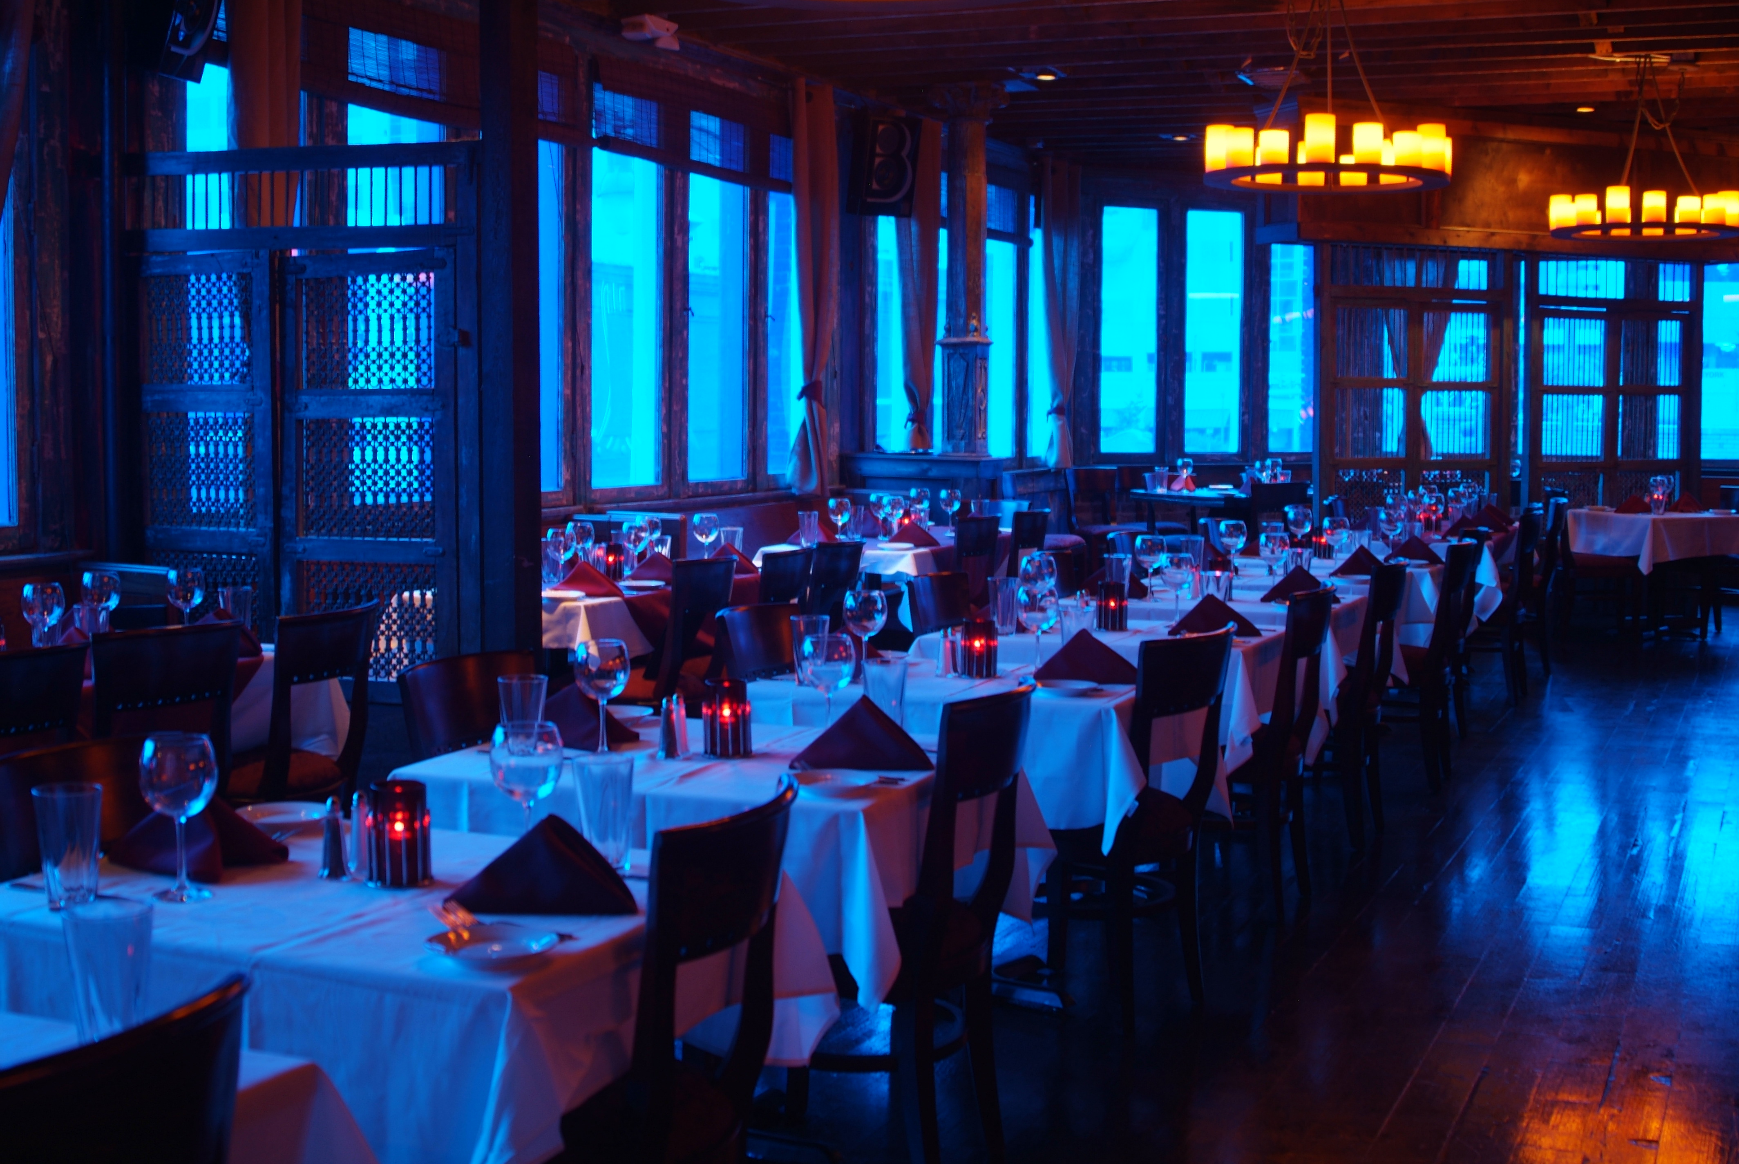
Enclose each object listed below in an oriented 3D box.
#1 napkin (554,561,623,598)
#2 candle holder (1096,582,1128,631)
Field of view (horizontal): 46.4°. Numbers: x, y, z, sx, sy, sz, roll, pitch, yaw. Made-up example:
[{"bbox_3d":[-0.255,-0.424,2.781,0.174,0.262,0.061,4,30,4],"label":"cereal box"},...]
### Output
[{"bbox_3d":[-0.978,-0.021,7.317,0.285,0.118,0.170,3,6,33],"label":"napkin"},{"bbox_3d":[0.669,0.069,5.601,0.090,0.125,0.090,1,5,0],"label":"candle holder"}]

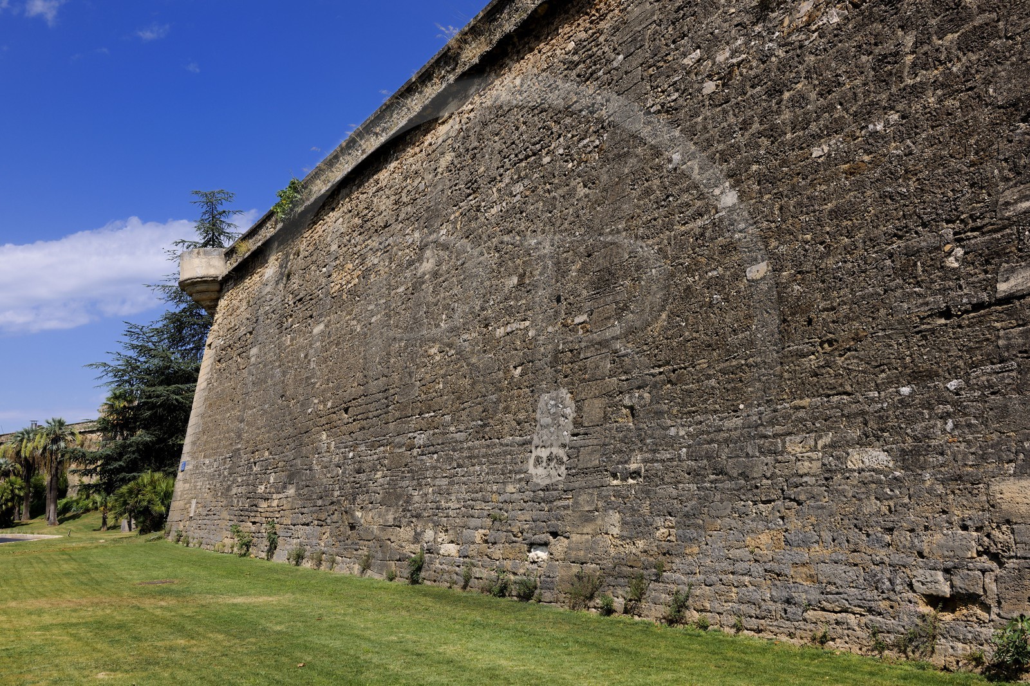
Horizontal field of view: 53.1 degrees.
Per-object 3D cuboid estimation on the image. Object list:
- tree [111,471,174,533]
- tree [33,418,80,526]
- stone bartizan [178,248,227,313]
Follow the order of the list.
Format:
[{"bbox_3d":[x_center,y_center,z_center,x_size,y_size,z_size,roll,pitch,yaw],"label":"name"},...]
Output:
[{"bbox_3d":[-19.441,8.308,53.902,3.400,3.120,3.200,-1,-9,0],"label":"tree"},{"bbox_3d":[-29.188,8.220,65.581,3.000,6.720,3.000,-1,-9,0],"label":"tree"},{"bbox_3d":[-15.494,-3.105,51.162,2.300,3.230,2.300,-4,-10,21],"label":"stone bartizan"}]

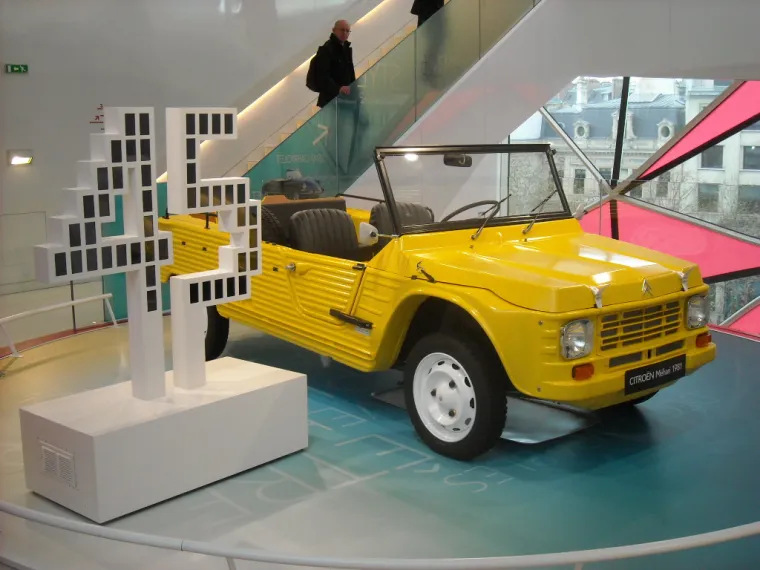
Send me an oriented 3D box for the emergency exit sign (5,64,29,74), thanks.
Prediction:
[{"bbox_3d":[-3.758,-2.236,10.000,0.260,0.095,0.040,-10,14,-43],"label":"emergency exit sign"}]

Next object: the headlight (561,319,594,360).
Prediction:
[{"bbox_3d":[0.844,0.232,4.146,0.170,0.165,0.085,-9,13,-39],"label":"headlight"}]

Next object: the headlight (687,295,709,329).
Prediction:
[{"bbox_3d":[1.556,0.129,4.731,0.170,0.165,0.085,-9,13,-39],"label":"headlight"}]

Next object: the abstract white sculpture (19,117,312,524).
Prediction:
[{"bbox_3d":[-0.941,0.036,4.249,0.563,1.606,1.145,8,13,40],"label":"abstract white sculpture"}]

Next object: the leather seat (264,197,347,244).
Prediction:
[{"bbox_3d":[-0.599,-0.280,6.510,1.150,0.540,0.500,-9,13,-39],"label":"leather seat"}]

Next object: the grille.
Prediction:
[{"bbox_3d":[1.208,0.186,4.446,0.630,0.165,0.045,-9,13,-39],"label":"grille"}]

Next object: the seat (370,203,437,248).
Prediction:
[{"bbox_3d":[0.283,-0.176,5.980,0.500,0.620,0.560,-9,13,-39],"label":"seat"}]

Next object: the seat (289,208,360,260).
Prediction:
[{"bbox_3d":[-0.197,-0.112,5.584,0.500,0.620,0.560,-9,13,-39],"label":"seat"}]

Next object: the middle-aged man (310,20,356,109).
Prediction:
[{"bbox_3d":[-0.480,-2.046,10.751,0.460,1.740,0.520,8,13,41],"label":"middle-aged man"}]

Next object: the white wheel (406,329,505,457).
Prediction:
[{"bbox_3d":[0.348,0.516,4.539,0.145,0.595,0.595,-9,13,-39],"label":"white wheel"}]

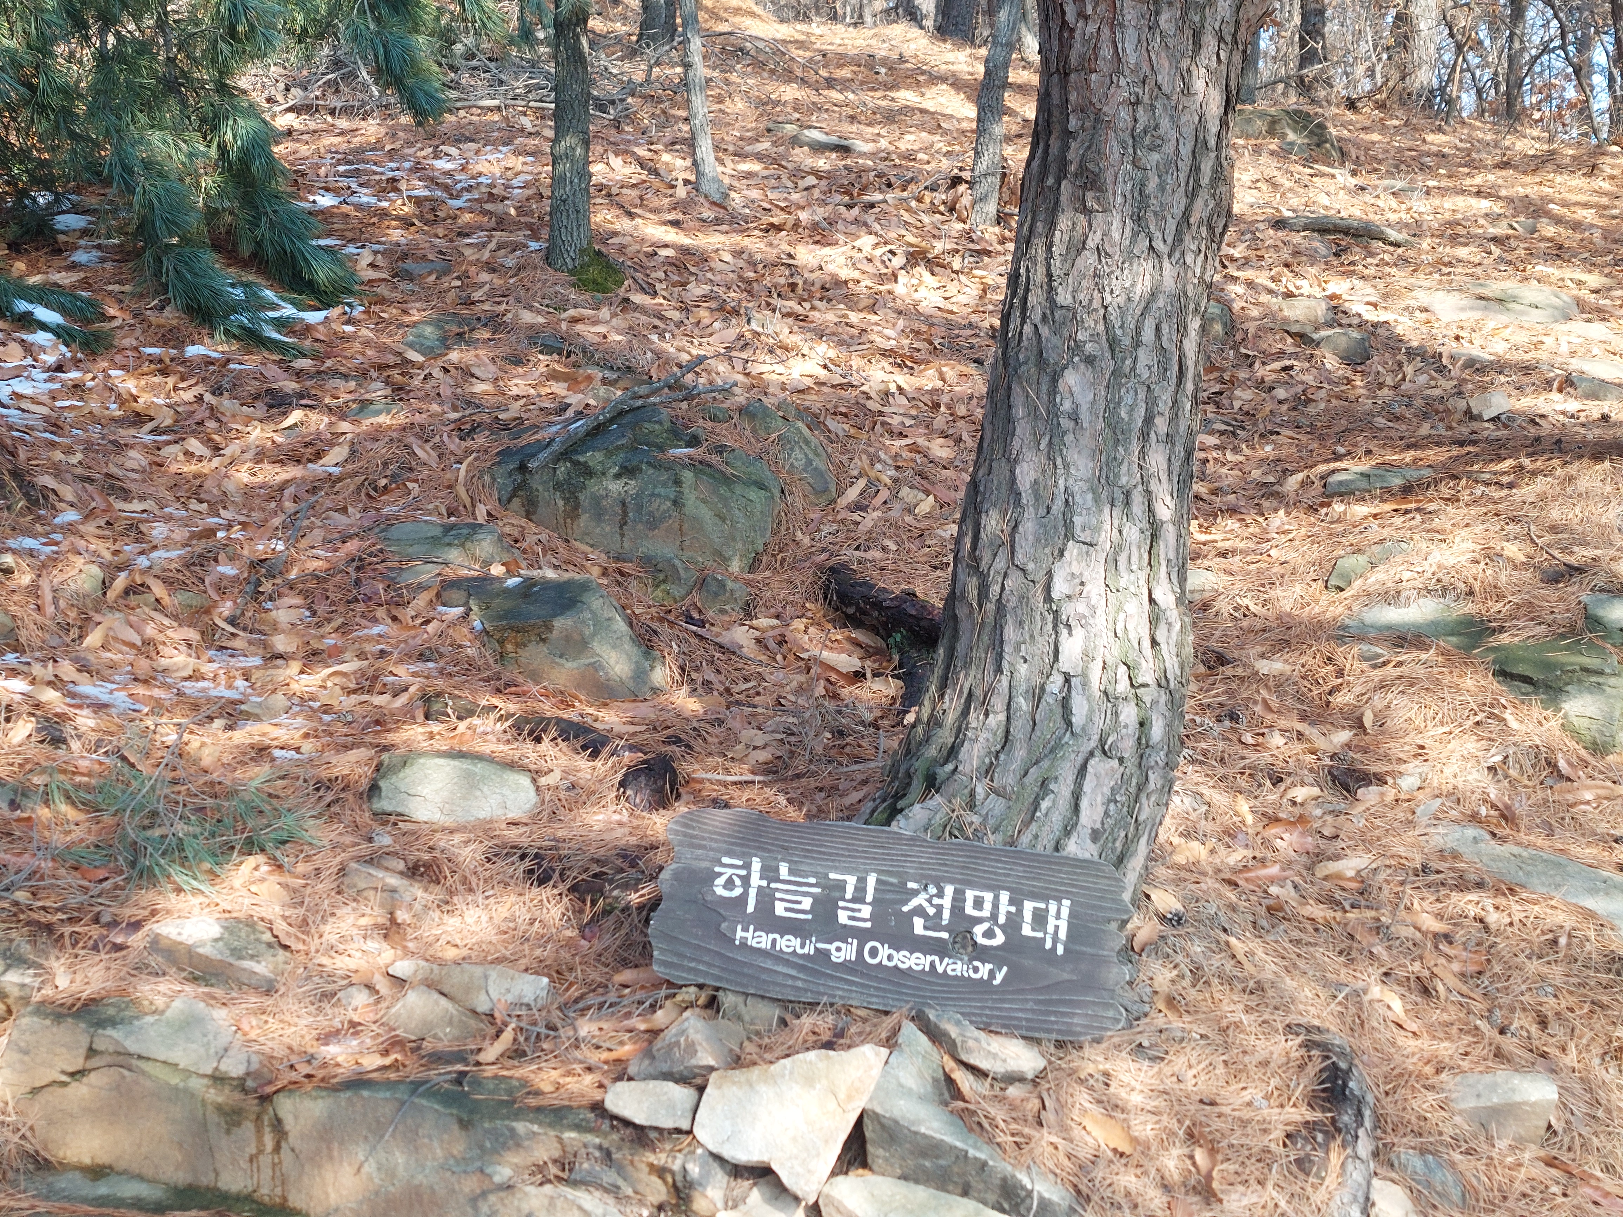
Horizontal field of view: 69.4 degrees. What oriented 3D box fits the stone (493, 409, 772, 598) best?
[{"bbox_3d":[-0.451,-0.310,3.098,0.648,0.441,0.519,6,14,21],"label":"stone"}]

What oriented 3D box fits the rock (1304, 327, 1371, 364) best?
[{"bbox_3d":[2.113,-1.055,4.700,0.245,0.115,0.190,7,19,20],"label":"rock"}]

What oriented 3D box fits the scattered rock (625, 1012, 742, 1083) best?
[{"bbox_3d":[-0.216,0.763,2.030,0.190,0.090,0.140,0,15,0],"label":"scattered rock"}]

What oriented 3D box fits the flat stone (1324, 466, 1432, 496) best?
[{"bbox_3d":[1.861,-0.421,3.863,0.310,0.070,0.160,4,19,8],"label":"flat stone"}]

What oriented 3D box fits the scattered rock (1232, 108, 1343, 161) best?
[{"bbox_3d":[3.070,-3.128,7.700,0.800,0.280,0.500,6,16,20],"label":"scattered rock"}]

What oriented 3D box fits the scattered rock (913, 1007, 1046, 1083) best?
[{"bbox_3d":[0.258,0.670,1.800,0.190,0.050,0.090,11,18,32],"label":"scattered rock"}]

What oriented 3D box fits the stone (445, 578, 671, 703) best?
[{"bbox_3d":[-0.653,0.076,2.980,0.540,0.220,0.320,0,21,0],"label":"stone"}]

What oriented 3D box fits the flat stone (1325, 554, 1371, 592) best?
[{"bbox_3d":[1.522,-0.099,3.330,0.160,0.060,0.090,-17,31,-30],"label":"flat stone"}]

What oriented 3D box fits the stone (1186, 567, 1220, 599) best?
[{"bbox_3d":[1.035,-0.067,3.161,0.112,0.071,0.089,2,15,5],"label":"stone"}]

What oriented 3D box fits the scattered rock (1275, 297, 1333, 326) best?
[{"bbox_3d":[2.332,-1.402,5.541,0.228,0.136,0.160,3,14,10],"label":"scattered rock"}]

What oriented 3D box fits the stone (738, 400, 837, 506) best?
[{"bbox_3d":[-0.078,-0.484,3.614,0.230,0.220,0.340,-5,22,-17],"label":"stone"}]

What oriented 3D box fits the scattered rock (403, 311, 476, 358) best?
[{"bbox_3d":[-1.545,-1.131,4.850,0.270,0.110,0.250,-7,24,-15],"label":"scattered rock"}]

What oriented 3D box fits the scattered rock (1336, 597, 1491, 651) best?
[{"bbox_3d":[1.553,0.037,3.031,0.360,0.075,0.200,5,19,9],"label":"scattered rock"}]

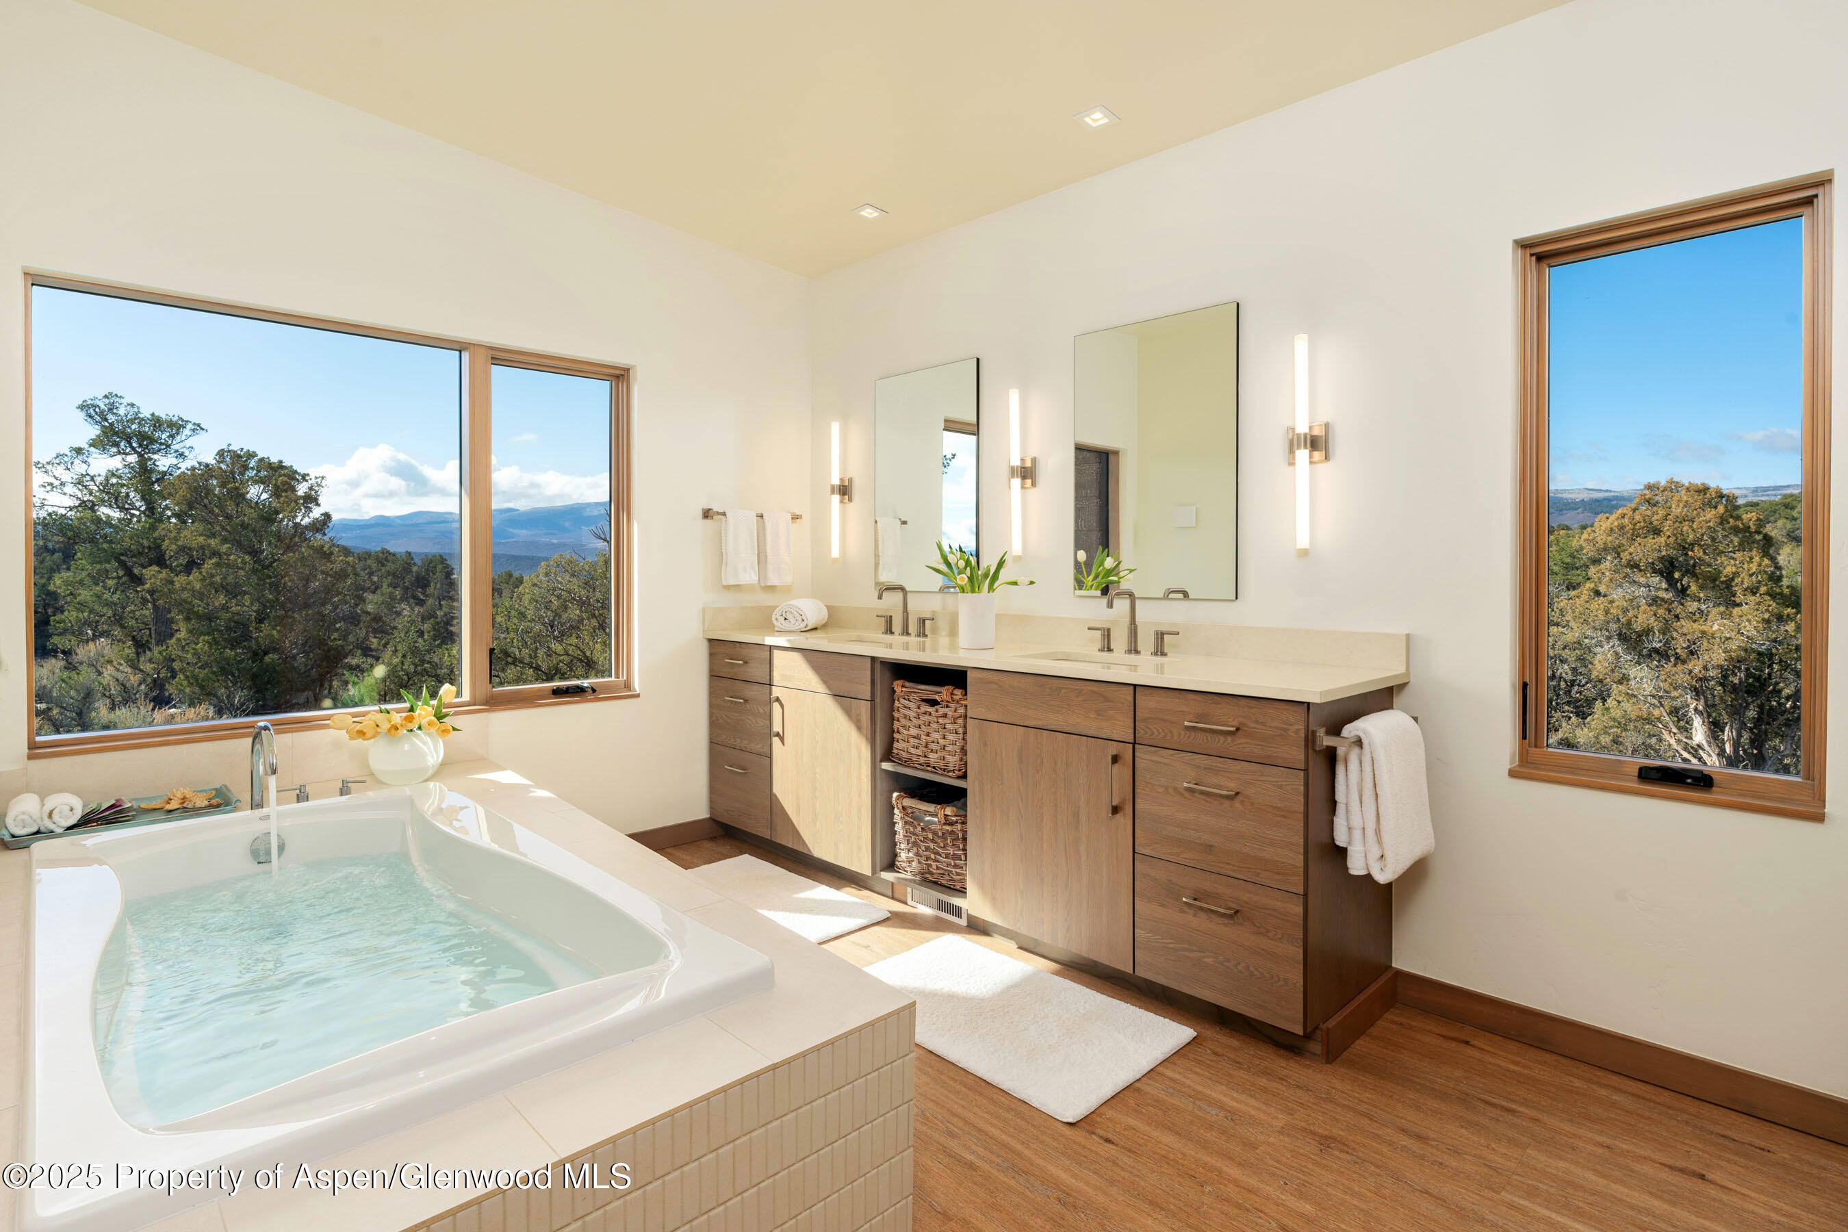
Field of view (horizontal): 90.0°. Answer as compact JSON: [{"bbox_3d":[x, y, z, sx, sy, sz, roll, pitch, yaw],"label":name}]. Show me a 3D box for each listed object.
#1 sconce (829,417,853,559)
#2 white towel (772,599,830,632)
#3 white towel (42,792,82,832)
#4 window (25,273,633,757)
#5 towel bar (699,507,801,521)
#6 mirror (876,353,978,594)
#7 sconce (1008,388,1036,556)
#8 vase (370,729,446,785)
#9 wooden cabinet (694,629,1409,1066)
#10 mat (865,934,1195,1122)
[{"bbox_3d":[-0.379,-0.561,4.148,0.105,0.612,0.110,-2,3,-43],"label":"sconce"},{"bbox_3d":[-0.547,0.003,4.117,0.170,0.132,0.200,1,2,21],"label":"white towel"},{"bbox_3d":[-2.297,0.523,2.467,0.075,0.080,0.140,-2,3,-43],"label":"white towel"},{"bbox_3d":[-1.843,-0.312,3.187,1.800,1.345,0.100,-2,3,-43],"label":"window"},{"bbox_3d":[-0.733,-0.444,4.105,0.510,0.050,0.080,-3,4,-44],"label":"towel bar"},{"bbox_3d":[0.005,-0.547,3.784,0.025,0.900,0.595,-3,4,-44],"label":"mirror"},{"bbox_3d":[0.346,-0.522,3.386,0.095,0.610,0.115,-3,4,-44],"label":"sconce"},{"bbox_3d":[-1.680,0.458,3.003,0.212,0.175,0.212,-2,3,-43],"label":"vase"},{"bbox_3d":[0.173,0.565,3.255,0.565,0.900,2.650,-2,3,-43],"label":"wooden cabinet"},{"bbox_3d":[0.199,1.064,2.506,0.540,0.025,0.885,-3,4,-44],"label":"mat"}]

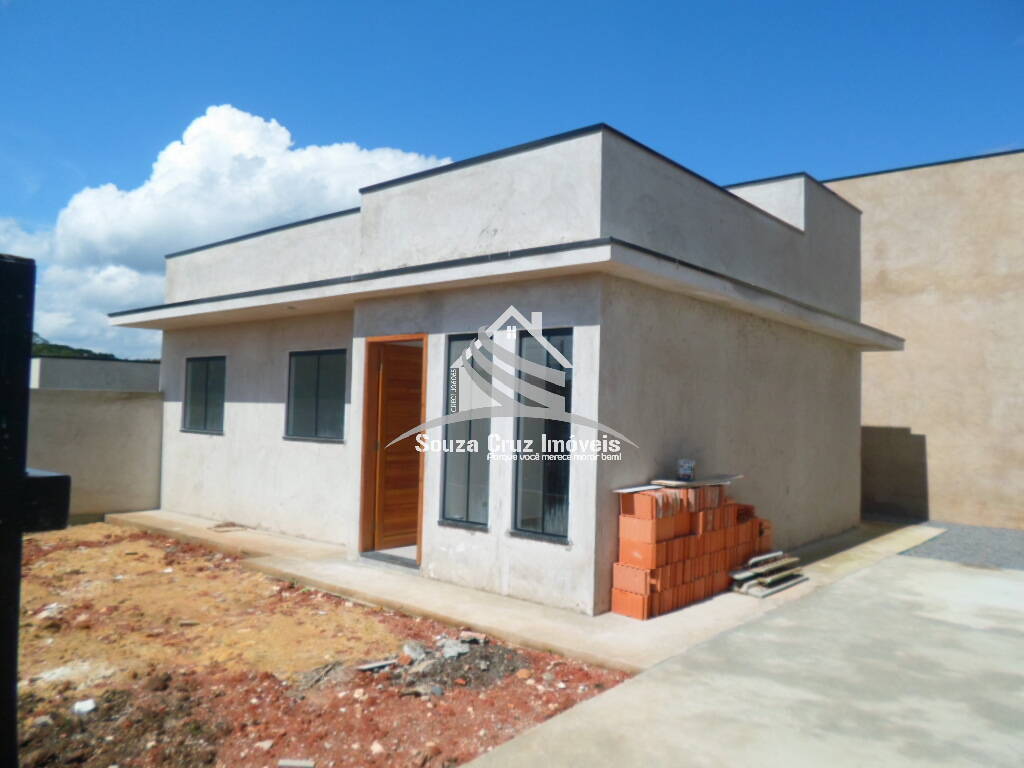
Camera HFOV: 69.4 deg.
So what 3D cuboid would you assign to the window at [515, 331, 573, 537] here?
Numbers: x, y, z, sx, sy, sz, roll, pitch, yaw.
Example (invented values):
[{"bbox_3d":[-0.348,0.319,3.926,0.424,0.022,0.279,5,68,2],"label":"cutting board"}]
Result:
[{"bbox_3d":[0.281,0.387,6.007,0.567,1.646,0.100,0,-2,40],"label":"window"}]

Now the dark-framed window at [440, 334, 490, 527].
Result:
[{"bbox_3d":[-0.365,0.394,6.558,0.572,1.655,0.100,0,-2,40],"label":"dark-framed window"}]

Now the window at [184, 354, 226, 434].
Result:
[{"bbox_3d":[-4.532,0.150,10.887,1.226,1.080,0.080,0,-3,41],"label":"window"}]

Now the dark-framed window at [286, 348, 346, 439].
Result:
[{"bbox_3d":[-2.402,0.127,9.047,1.217,1.075,0.080,0,-3,41],"label":"dark-framed window"}]

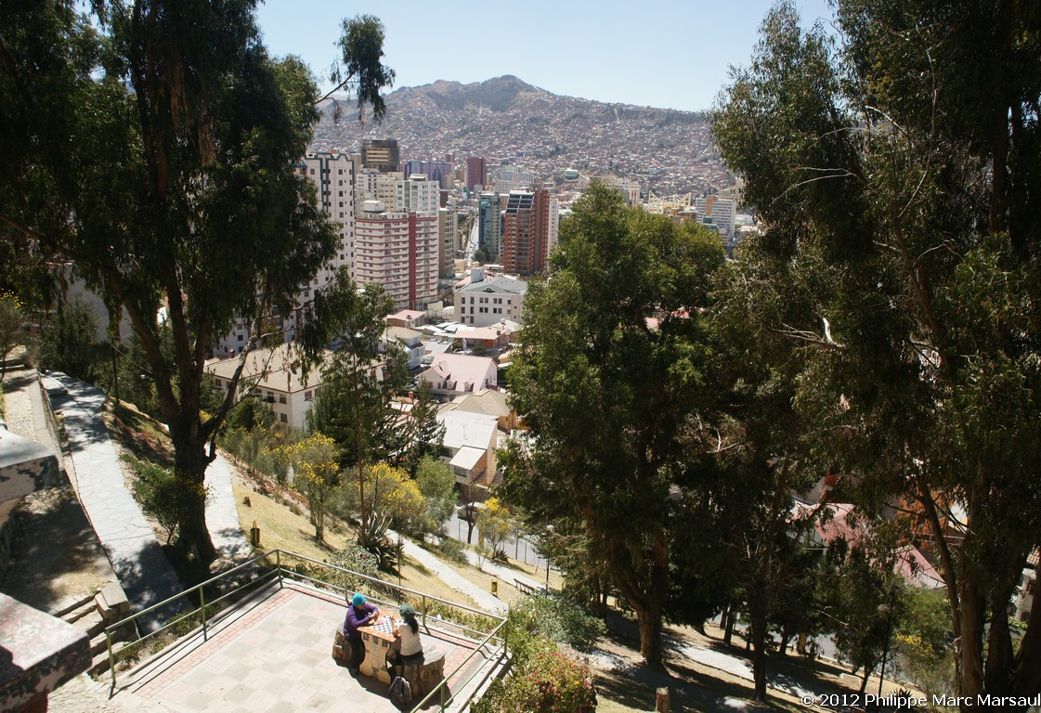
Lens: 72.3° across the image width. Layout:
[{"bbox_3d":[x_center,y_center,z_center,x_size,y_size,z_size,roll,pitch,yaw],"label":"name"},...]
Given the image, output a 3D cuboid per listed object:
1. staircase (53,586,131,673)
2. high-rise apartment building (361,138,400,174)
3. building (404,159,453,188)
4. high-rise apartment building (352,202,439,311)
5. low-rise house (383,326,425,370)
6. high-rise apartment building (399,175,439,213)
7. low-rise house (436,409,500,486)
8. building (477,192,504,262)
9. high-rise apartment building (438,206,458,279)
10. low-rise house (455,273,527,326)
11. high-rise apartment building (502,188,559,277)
[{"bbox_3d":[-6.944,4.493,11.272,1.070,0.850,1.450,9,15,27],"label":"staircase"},{"bbox_3d":[-105.152,-124.540,538.988,27.000,77.500,13.000,9,15,29],"label":"high-rise apartment building"},{"bbox_3d":[-77.591,-131.594,593.792,41.000,59.500,13.000,-8,17,-36],"label":"building"},{"bbox_3d":[-51.701,-43.952,304.377,12.000,44.000,34.000,13,17,39],"label":"high-rise apartment building"},{"bbox_3d":[-30.183,-2.432,187.161,8.000,10.000,6.800,8,15,23],"label":"low-rise house"},{"bbox_3d":[-49.351,-60.964,344.729,13.200,51.500,15.400,11,16,34],"label":"high-rise apartment building"},{"bbox_3d":[-9.224,15.521,120.779,9.300,7.200,15.000,3,13,5],"label":"low-rise house"},{"bbox_3d":[-22.520,-100.385,545.836,13.000,47.500,13.000,11,16,34],"label":"building"},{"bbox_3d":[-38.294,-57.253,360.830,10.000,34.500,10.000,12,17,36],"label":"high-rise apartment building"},{"bbox_3d":[-9.529,-19.340,248.926,22.300,14.500,24.000,3,13,5],"label":"low-rise house"},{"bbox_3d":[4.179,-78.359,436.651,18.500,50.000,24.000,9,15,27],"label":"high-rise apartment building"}]

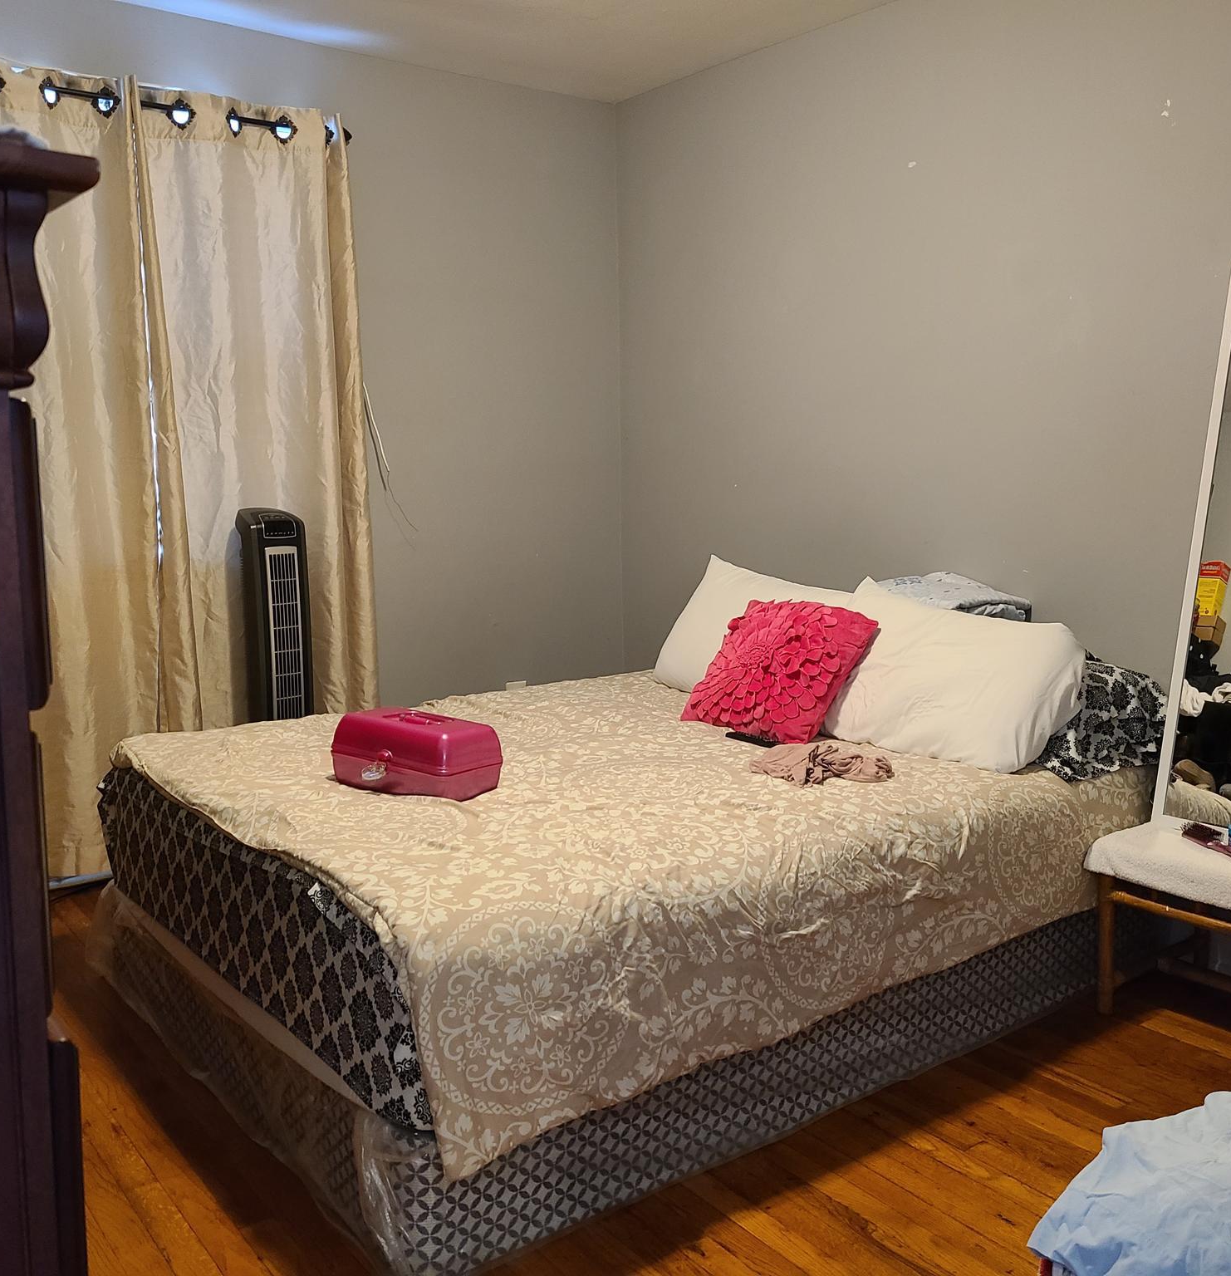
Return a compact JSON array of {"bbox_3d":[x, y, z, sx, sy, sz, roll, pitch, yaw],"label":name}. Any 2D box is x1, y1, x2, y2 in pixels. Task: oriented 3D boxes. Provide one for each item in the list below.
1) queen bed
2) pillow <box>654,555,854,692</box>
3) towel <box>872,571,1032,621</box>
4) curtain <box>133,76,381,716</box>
[{"bbox_3d":[0.044,0.510,3.000,2.010,0.565,1.570,-6,9,-37],"label":"queen bed"},{"bbox_3d":[0.447,-0.020,3.648,0.170,0.440,0.670,37,-17,-34],"label":"pillow"},{"bbox_3d":[0.857,-0.091,3.357,0.280,0.160,0.460,-6,9,-37],"label":"towel"},{"bbox_3d":[-1.042,-0.469,3.809,0.660,2.165,0.110,-6,9,-37],"label":"curtain"}]

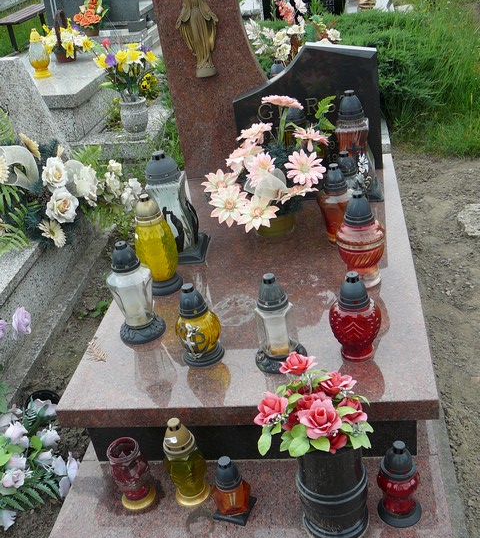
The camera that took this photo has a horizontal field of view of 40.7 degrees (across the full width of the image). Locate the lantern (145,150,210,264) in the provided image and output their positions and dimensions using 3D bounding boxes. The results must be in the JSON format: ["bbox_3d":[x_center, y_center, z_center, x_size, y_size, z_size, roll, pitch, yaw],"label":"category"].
[{"bbox_3d":[-0.242,-0.229,2.263,0.207,0.378,0.207,-4,28,11],"label":"lantern"}]

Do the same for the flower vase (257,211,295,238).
[{"bbox_3d":[0.133,-0.191,2.374,0.148,0.095,0.148,-4,28,11],"label":"flower vase"}]

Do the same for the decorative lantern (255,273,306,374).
[{"bbox_3d":[0.091,0.124,1.636,0.136,0.248,0.136,-4,28,11],"label":"decorative lantern"}]

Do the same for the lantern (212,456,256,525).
[{"bbox_3d":[-0.021,0.505,1.519,0.081,0.165,0.081,4,32,22],"label":"lantern"}]

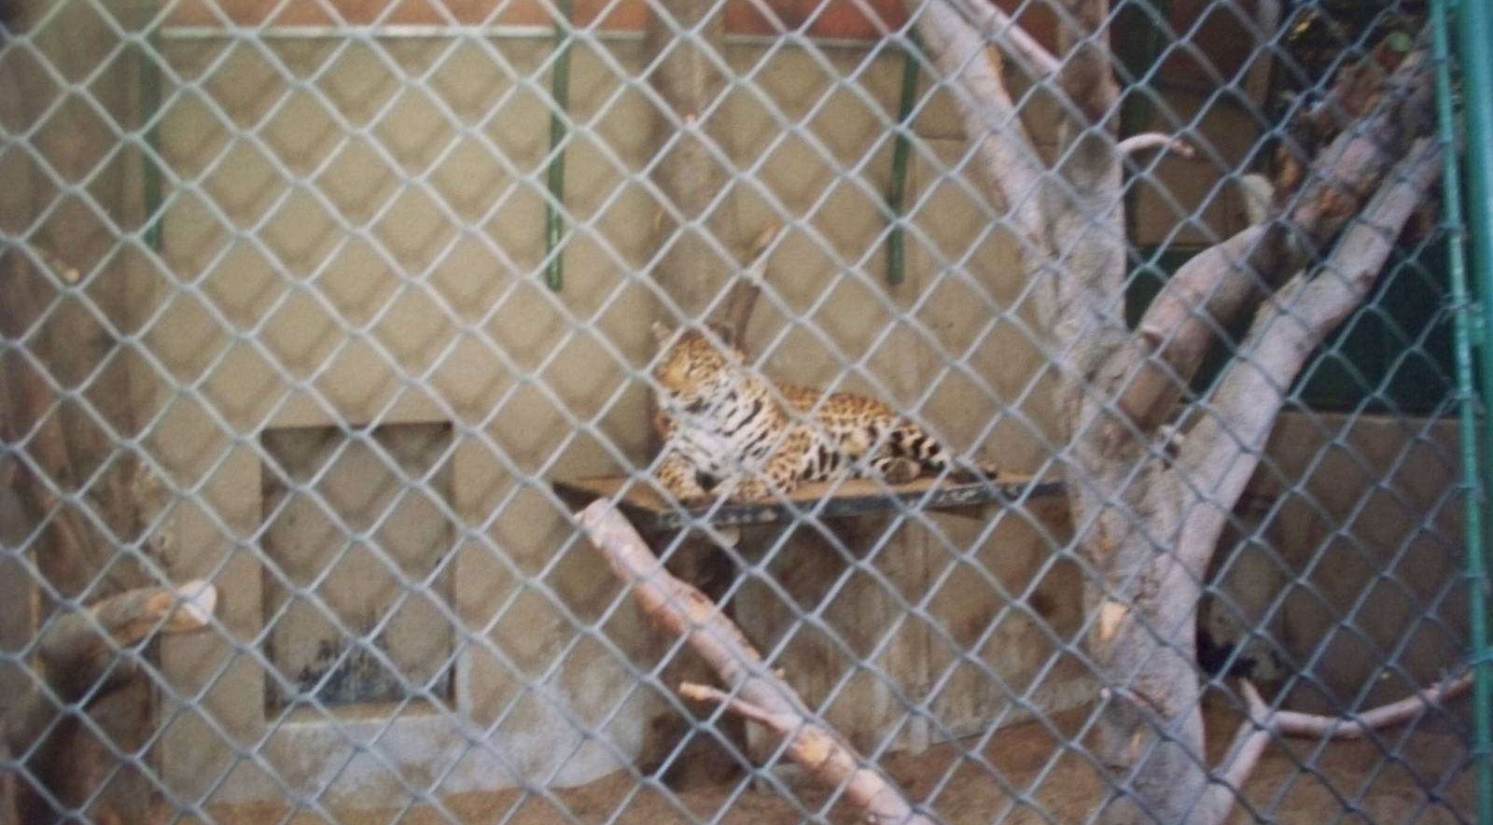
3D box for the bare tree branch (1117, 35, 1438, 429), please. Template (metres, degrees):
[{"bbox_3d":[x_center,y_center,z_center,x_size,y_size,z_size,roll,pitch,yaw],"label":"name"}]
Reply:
[{"bbox_3d":[1.377,-0.455,4.050,0.770,0.970,0.450,0,3,0],"label":"bare tree branch"}]

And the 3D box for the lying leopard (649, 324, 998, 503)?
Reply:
[{"bbox_3d":[0.330,-0.027,5.938,1.350,0.620,0.560,-2,4,-37],"label":"lying leopard"}]

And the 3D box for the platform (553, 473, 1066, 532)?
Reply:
[{"bbox_3d":[0.242,0.308,6.121,1.880,0.080,0.980,-2,4,-33],"label":"platform"}]

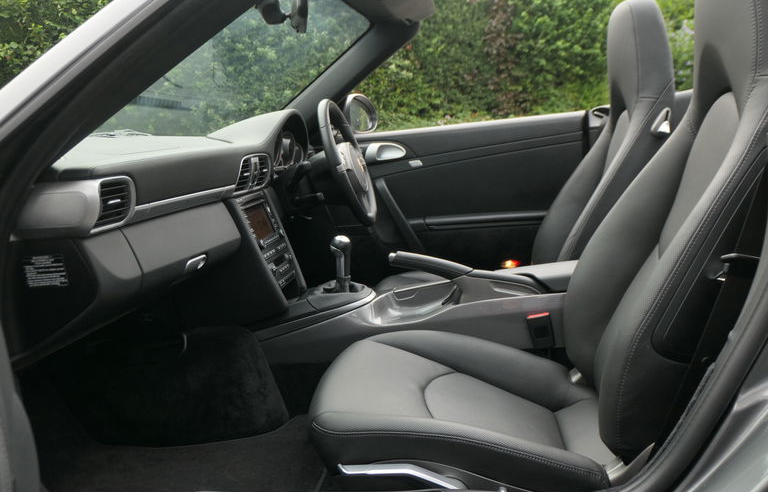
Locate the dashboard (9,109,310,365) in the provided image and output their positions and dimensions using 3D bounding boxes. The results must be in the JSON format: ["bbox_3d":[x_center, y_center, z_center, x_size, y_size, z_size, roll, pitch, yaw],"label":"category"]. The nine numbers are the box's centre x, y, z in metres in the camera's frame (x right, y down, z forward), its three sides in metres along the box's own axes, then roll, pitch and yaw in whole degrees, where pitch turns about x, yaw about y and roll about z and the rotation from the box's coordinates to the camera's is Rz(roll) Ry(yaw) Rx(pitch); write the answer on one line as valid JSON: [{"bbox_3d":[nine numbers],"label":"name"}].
[{"bbox_3d":[-0.377,-0.097,1.491,0.370,0.430,1.360,-2,12,8],"label":"dashboard"}]

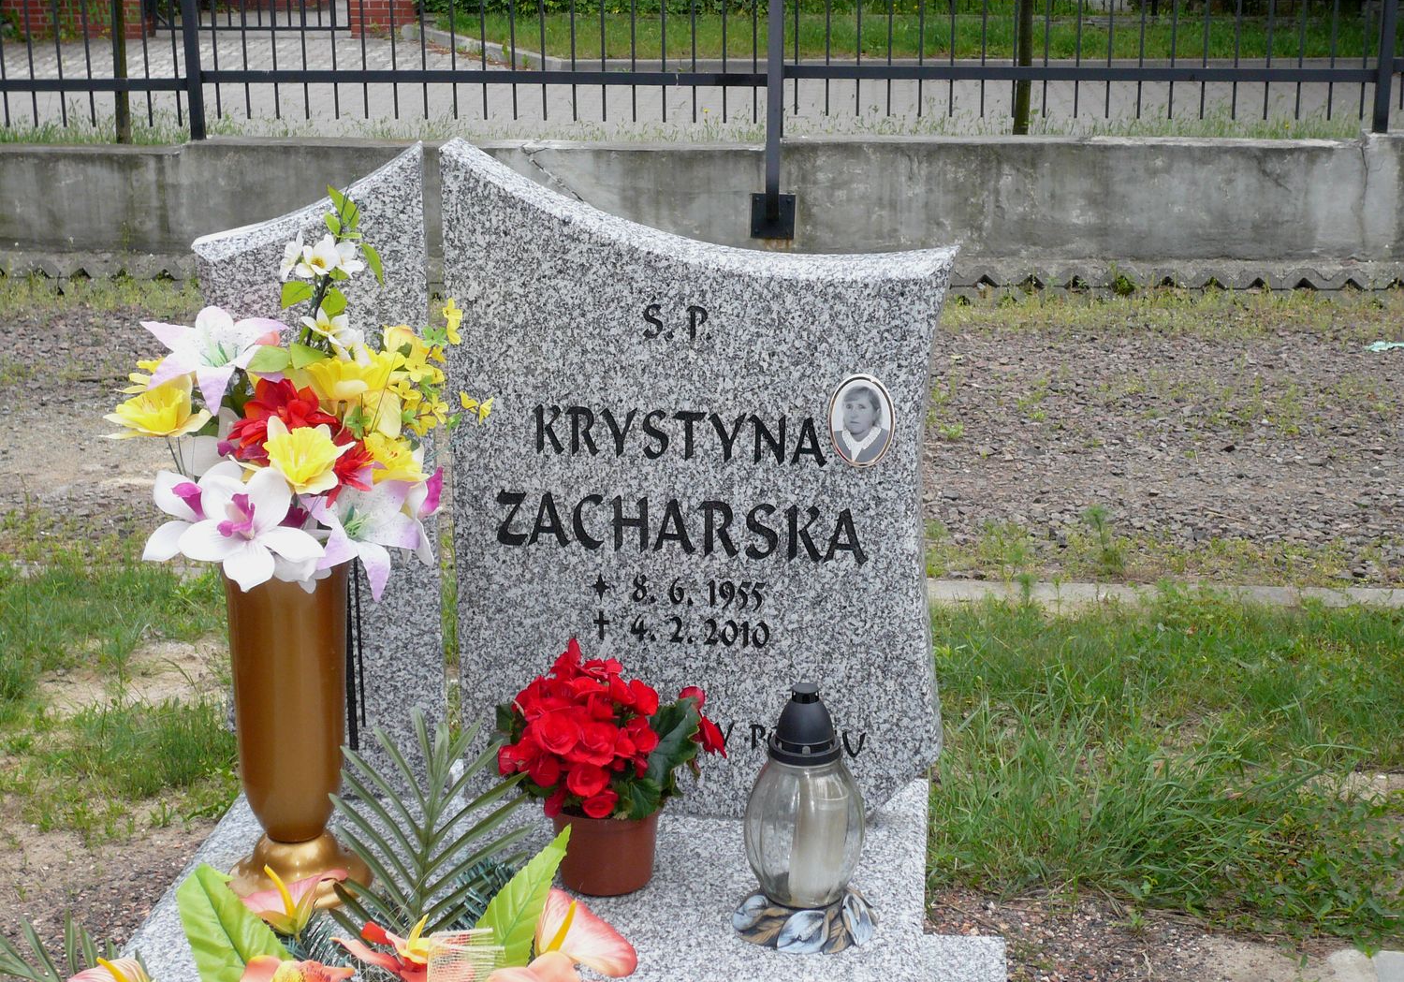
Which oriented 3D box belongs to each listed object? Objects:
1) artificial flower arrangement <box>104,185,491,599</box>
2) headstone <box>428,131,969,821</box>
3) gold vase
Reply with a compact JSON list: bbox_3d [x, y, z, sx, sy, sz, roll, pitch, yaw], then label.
[{"bbox_3d":[-0.424,-0.115,2.259,0.417,0.401,0.300,2,17,6],"label":"artificial flower arrangement"},{"bbox_3d":[-0.001,-0.003,2.533,0.577,0.787,0.085,3,17,10],"label":"headstone"},{"bbox_3d":[-0.449,0.250,2.391,0.163,0.385,0.163,2,17,6],"label":"gold vase"}]

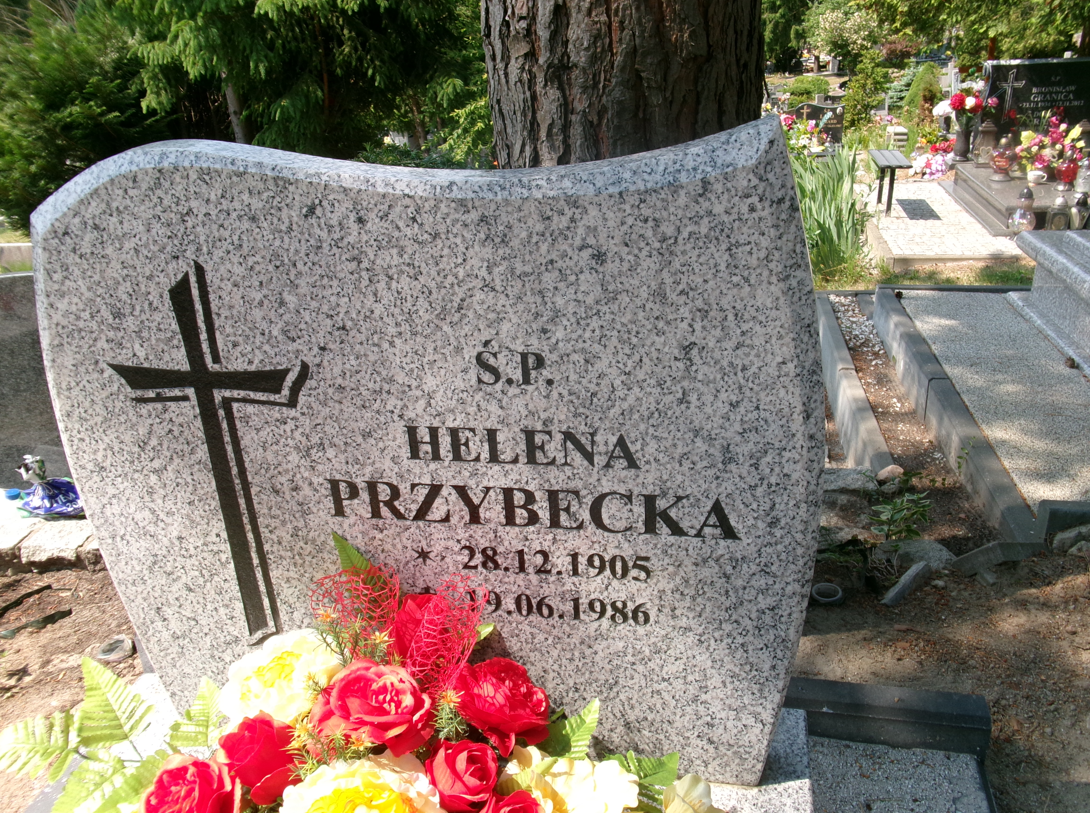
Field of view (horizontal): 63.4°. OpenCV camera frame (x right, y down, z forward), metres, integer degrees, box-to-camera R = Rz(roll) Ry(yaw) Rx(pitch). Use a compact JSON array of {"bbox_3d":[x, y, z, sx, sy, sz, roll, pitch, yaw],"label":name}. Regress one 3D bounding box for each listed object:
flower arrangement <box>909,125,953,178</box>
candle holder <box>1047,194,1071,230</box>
[{"bbox_3d":[3.343,-2.205,7.650,0.360,0.380,0.360,2,25,11],"label":"flower arrangement"},{"bbox_3d":[3.223,-1.205,5.506,0.120,0.255,0.120,2,25,11],"label":"candle holder"}]

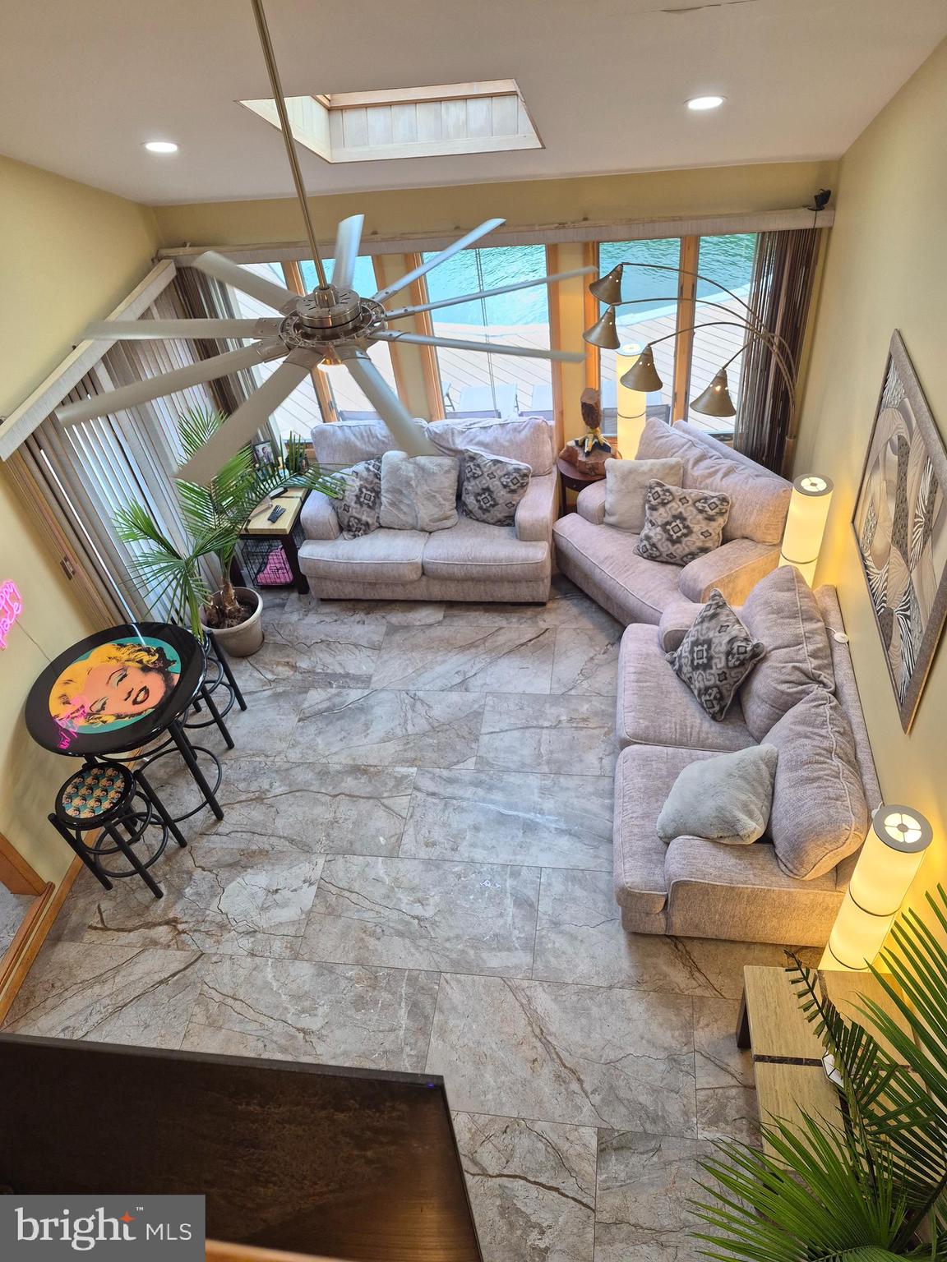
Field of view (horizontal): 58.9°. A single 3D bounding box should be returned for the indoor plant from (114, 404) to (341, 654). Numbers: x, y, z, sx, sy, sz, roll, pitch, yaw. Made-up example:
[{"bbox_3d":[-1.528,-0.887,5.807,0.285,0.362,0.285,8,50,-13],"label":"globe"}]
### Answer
[{"bbox_3d":[-1.424,-0.588,5.355,1.150,1.550,1.050,1,45,10],"label":"indoor plant"}]

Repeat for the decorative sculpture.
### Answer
[{"bbox_3d":[0.777,-1.399,5.760,0.380,0.600,0.290,1,45,10],"label":"decorative sculpture"}]

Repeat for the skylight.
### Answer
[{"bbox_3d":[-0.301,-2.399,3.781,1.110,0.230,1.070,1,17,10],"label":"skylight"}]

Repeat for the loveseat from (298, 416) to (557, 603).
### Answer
[{"bbox_3d":[-0.304,-0.846,6.051,1.770,0.970,0.980,2,45,11],"label":"loveseat"}]

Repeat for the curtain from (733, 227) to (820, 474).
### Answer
[{"bbox_3d":[1.965,-1.624,5.570,0.380,1.980,0.140,1,45,10],"label":"curtain"}]

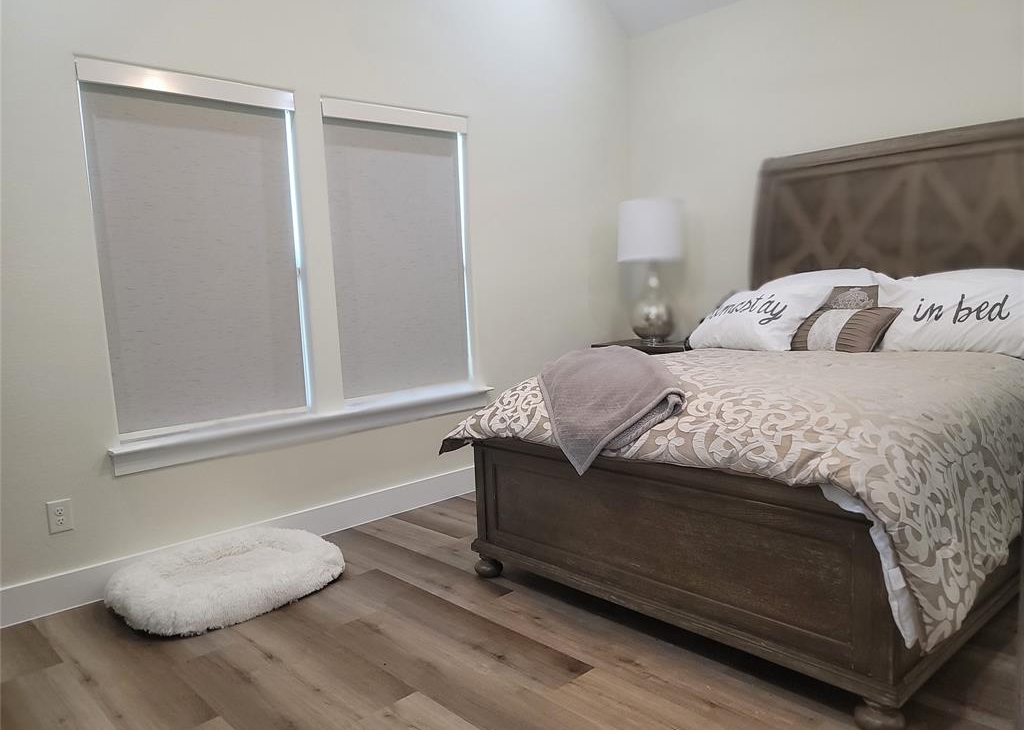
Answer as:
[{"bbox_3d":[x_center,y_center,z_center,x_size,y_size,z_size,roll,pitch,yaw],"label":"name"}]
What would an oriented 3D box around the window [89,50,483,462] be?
[{"bbox_3d":[-0.911,-0.462,3.541,1.980,1.613,0.120,-8,8,-43],"label":"window"}]

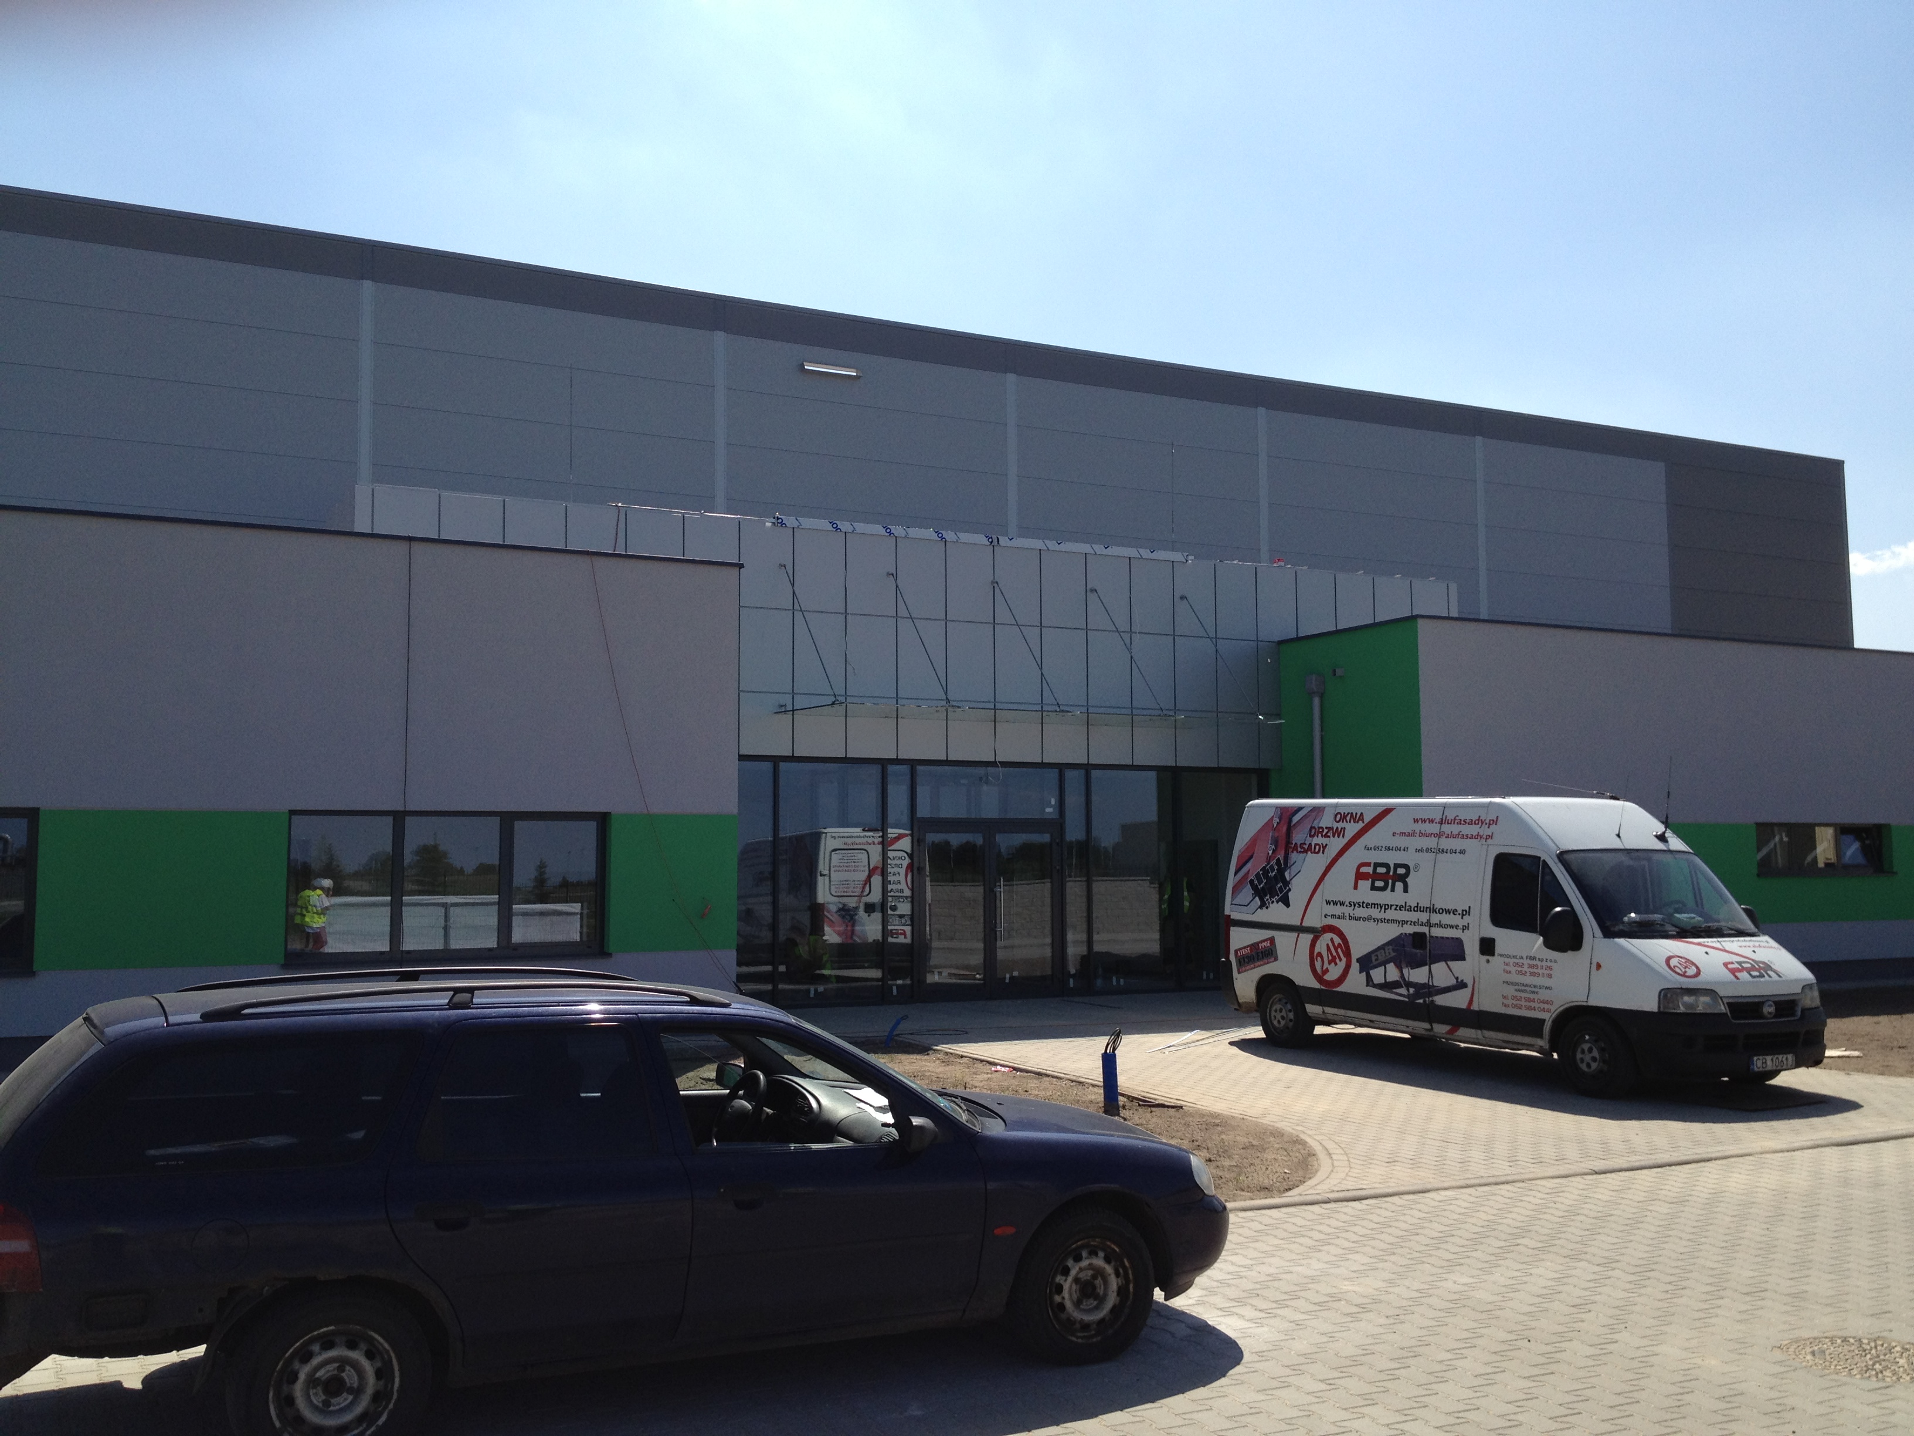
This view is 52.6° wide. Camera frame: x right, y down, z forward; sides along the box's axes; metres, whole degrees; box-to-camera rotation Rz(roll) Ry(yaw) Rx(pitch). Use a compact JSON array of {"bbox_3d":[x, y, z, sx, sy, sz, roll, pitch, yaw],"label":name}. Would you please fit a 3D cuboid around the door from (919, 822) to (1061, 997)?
[{"bbox_3d":[0.434,2.420,24.423,2.082,2.215,0.100,2,-5,-30],"label":"door"}]

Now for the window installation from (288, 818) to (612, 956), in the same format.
[{"bbox_3d":[-4.688,1.538,17.878,2.946,1.315,0.120,2,-5,-30],"label":"window installation"}]

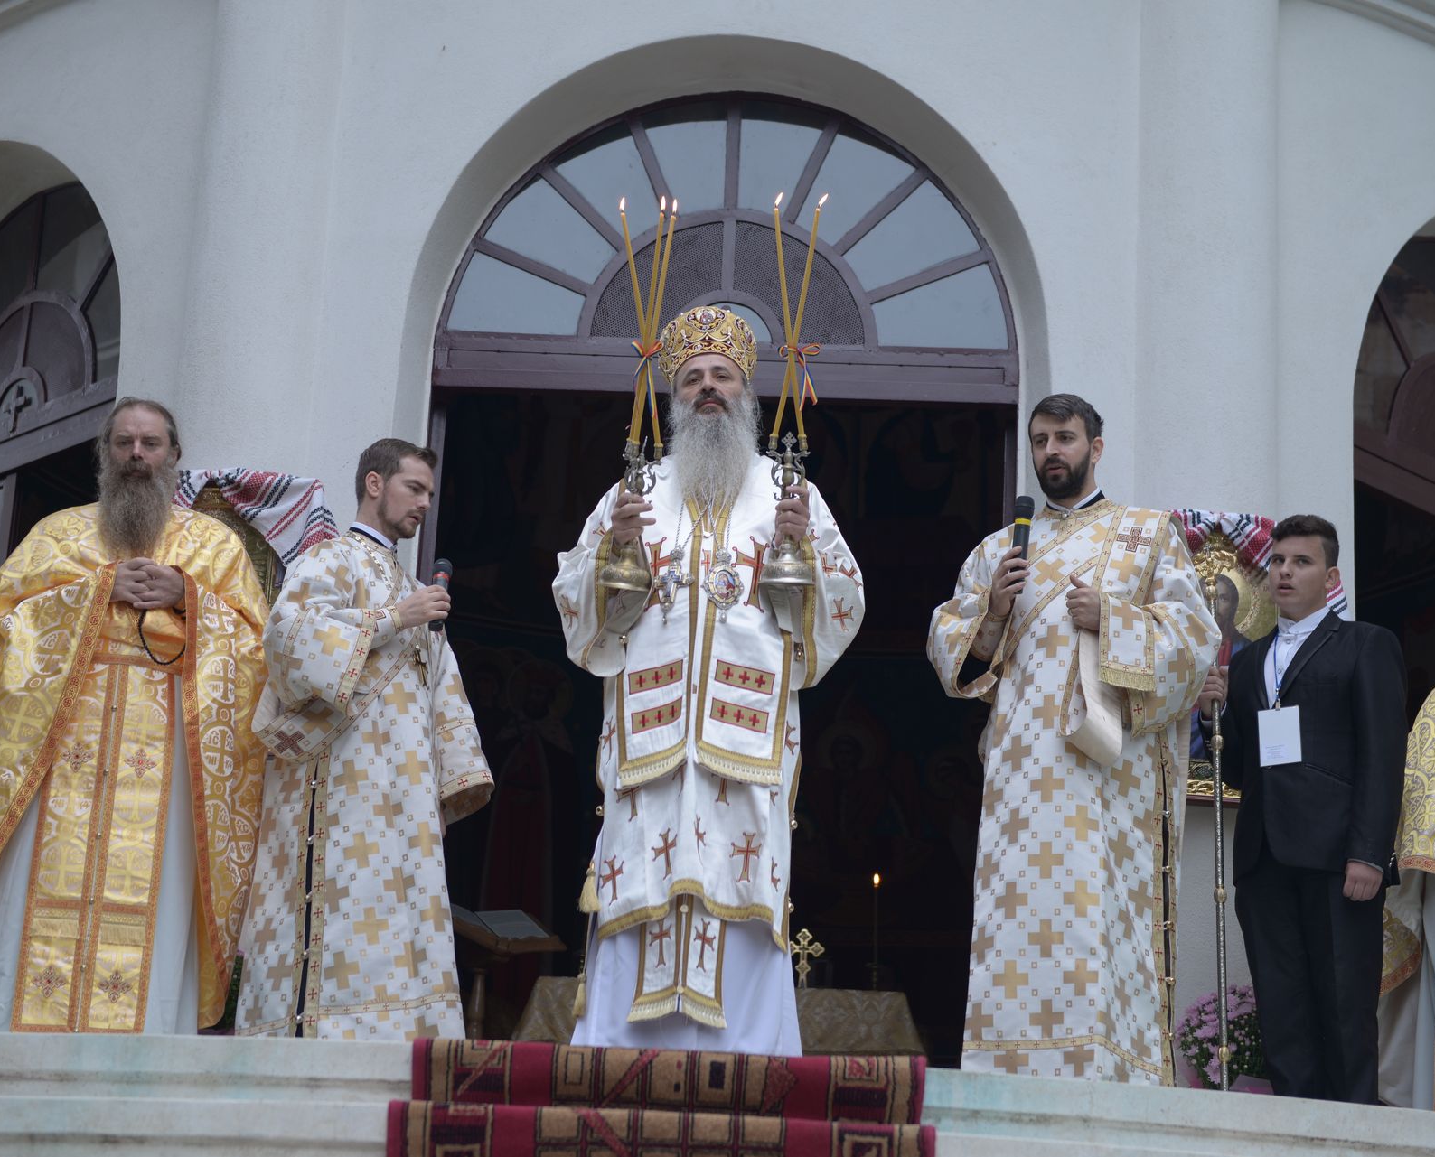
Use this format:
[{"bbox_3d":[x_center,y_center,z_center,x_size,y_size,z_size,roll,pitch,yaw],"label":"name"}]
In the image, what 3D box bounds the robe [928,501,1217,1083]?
[{"bbox_3d":[0.925,0.545,7.832,0.720,1.561,0.500,-11,-21,40],"label":"robe"}]

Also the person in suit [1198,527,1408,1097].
[{"bbox_3d":[1.601,0.619,8.146,0.560,1.655,0.420,-9,-20,37],"label":"person in suit"}]

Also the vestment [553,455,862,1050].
[{"bbox_3d":[-0.022,0.449,7.722,0.800,1.594,0.480,2,-16,3],"label":"vestment"}]

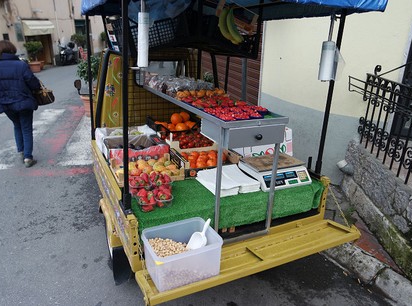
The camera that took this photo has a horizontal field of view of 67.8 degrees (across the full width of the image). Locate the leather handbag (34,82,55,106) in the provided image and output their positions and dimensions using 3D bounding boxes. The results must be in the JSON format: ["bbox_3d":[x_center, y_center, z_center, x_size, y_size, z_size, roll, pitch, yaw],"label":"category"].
[{"bbox_3d":[-2.121,-0.783,4.000,0.165,0.310,0.300,19,25,39],"label":"leather handbag"}]

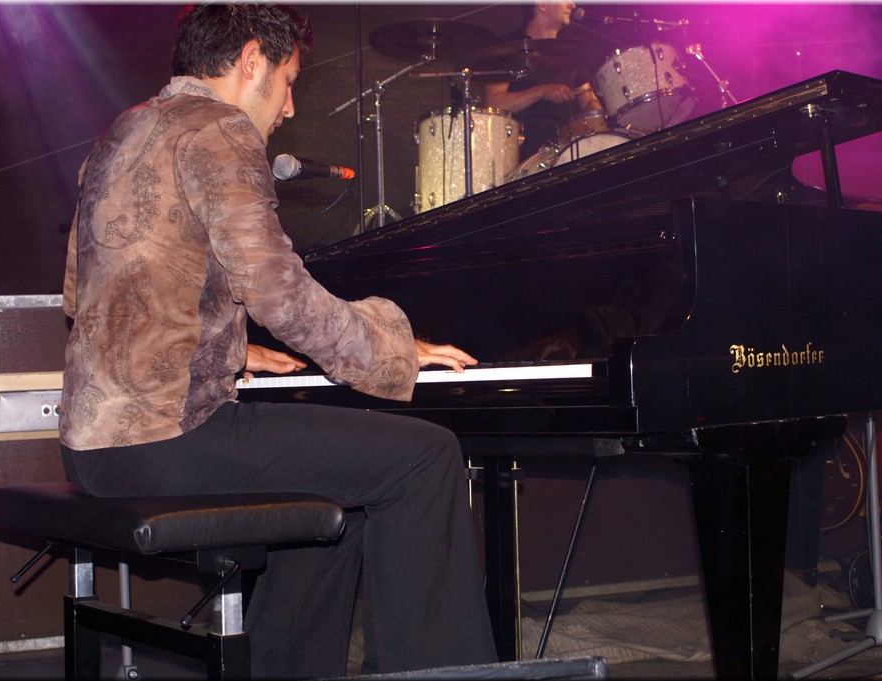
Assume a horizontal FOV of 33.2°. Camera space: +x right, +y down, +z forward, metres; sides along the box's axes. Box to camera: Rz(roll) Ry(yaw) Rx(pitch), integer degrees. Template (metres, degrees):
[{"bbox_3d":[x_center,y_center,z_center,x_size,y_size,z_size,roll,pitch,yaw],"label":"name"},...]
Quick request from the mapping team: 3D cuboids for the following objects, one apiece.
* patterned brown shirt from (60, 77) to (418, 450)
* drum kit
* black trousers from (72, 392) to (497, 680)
[{"bbox_3d":[-0.365,-0.130,2.473,0.530,0.610,0.500,-1,-1,-38],"label":"patterned brown shirt"},{"bbox_3d":[0.314,-0.673,5.363,1.450,1.030,1.200,-2,-1,-33],"label":"drum kit"},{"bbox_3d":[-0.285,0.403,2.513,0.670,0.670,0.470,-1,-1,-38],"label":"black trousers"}]

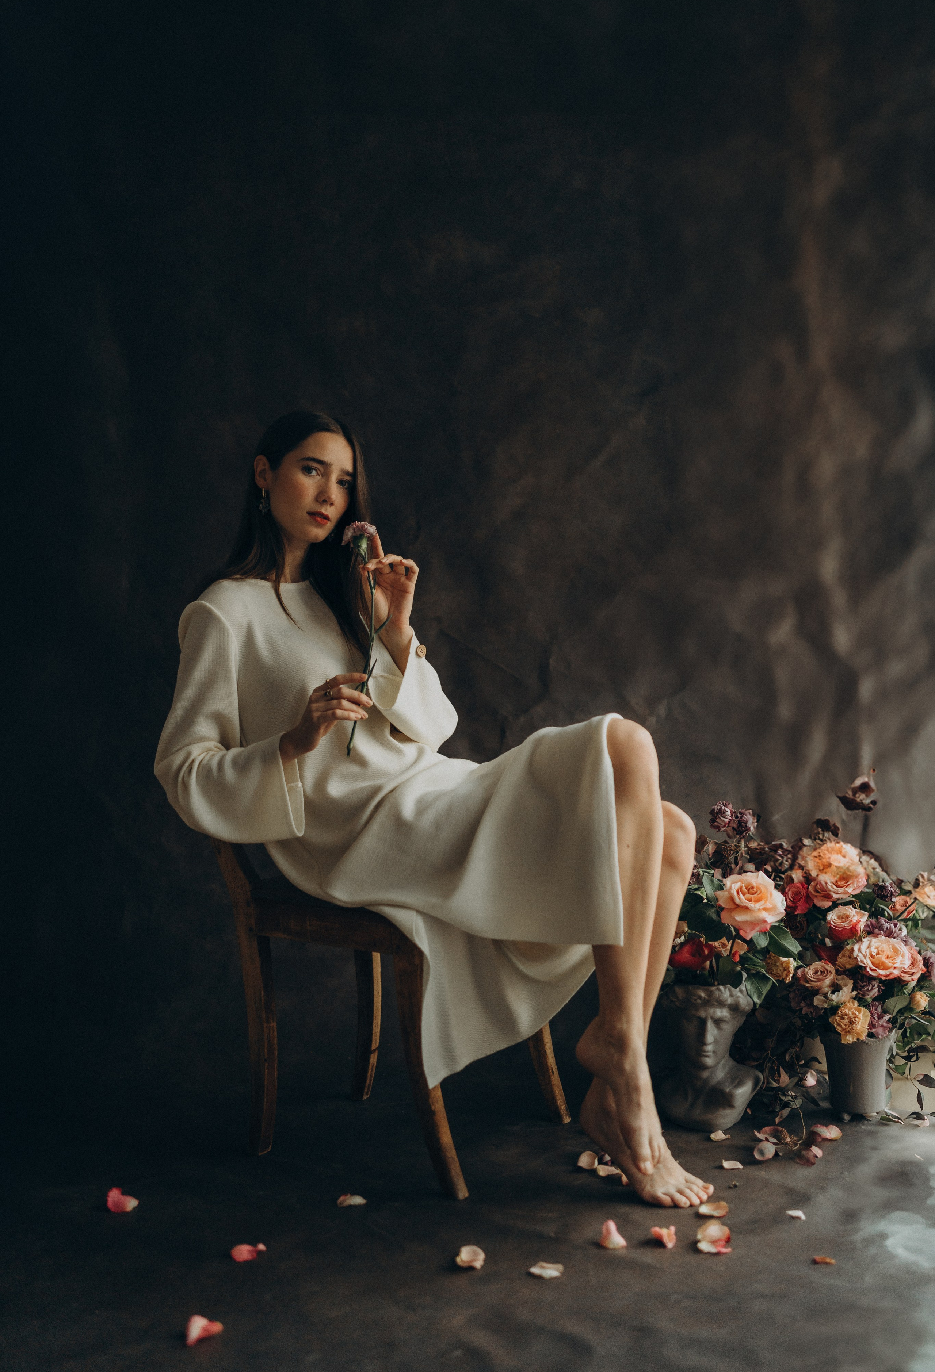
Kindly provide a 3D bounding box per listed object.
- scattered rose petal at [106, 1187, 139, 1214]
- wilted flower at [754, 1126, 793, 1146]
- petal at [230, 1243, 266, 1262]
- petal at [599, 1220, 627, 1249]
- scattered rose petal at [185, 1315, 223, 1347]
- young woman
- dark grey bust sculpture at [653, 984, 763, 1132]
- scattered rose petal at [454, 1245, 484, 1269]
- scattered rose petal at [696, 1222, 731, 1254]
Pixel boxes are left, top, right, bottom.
[{"bbox_3d":[-0.539,0.810,2.149,0.050,0.023,0.042,0,1,0],"label":"scattered rose petal"},{"bbox_3d":[0.544,0.807,2.445,0.068,0.016,0.042,0,1,0],"label":"wilted flower"},{"bbox_3d":[-0.315,0.819,1.973,0.050,0.012,0.029,0,1,0],"label":"petal"},{"bbox_3d":[0.213,0.811,2.018,0.039,0.027,0.040,0,1,0],"label":"petal"},{"bbox_3d":[-0.332,0.822,1.740,0.046,0.017,0.042,0,1,0],"label":"scattered rose petal"},{"bbox_3d":[-0.065,0.161,2.299,0.870,1.315,0.500,1,2,35],"label":"young woman"},{"bbox_3d":[0.445,0.680,2.566,0.205,0.272,0.175,0,1,6],"label":"dark grey bust sculpture"},{"bbox_3d":[0.003,0.819,1.955,0.042,0.014,0.042,0,1,0],"label":"scattered rose petal"},{"bbox_3d":[0.362,0.815,2.018,0.050,0.018,0.068,0,1,0],"label":"scattered rose petal"}]

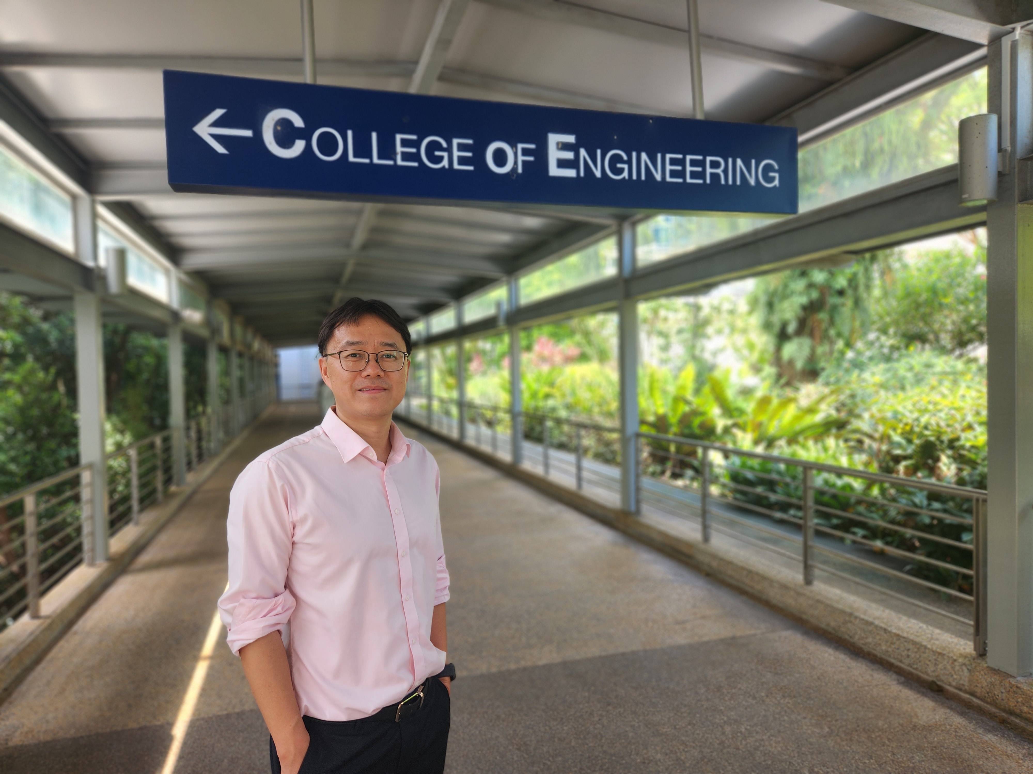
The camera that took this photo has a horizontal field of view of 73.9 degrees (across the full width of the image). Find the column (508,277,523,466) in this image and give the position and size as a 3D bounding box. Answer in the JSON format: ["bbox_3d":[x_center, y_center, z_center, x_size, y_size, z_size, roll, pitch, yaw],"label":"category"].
[{"bbox_3d":[-0.019,-0.246,10.057,0.129,2.739,0.130,-2,1,-17],"label":"column"}]

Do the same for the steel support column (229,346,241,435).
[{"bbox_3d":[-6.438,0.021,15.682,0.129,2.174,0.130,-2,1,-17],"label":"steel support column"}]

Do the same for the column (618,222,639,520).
[{"bbox_3d":[1.076,-0.181,6.530,0.129,2.739,0.130,-2,1,-17],"label":"column"}]

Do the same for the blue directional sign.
[{"bbox_3d":[0.003,-0.779,2.318,2.136,0.322,0.104,-1,1,-16],"label":"blue directional sign"}]

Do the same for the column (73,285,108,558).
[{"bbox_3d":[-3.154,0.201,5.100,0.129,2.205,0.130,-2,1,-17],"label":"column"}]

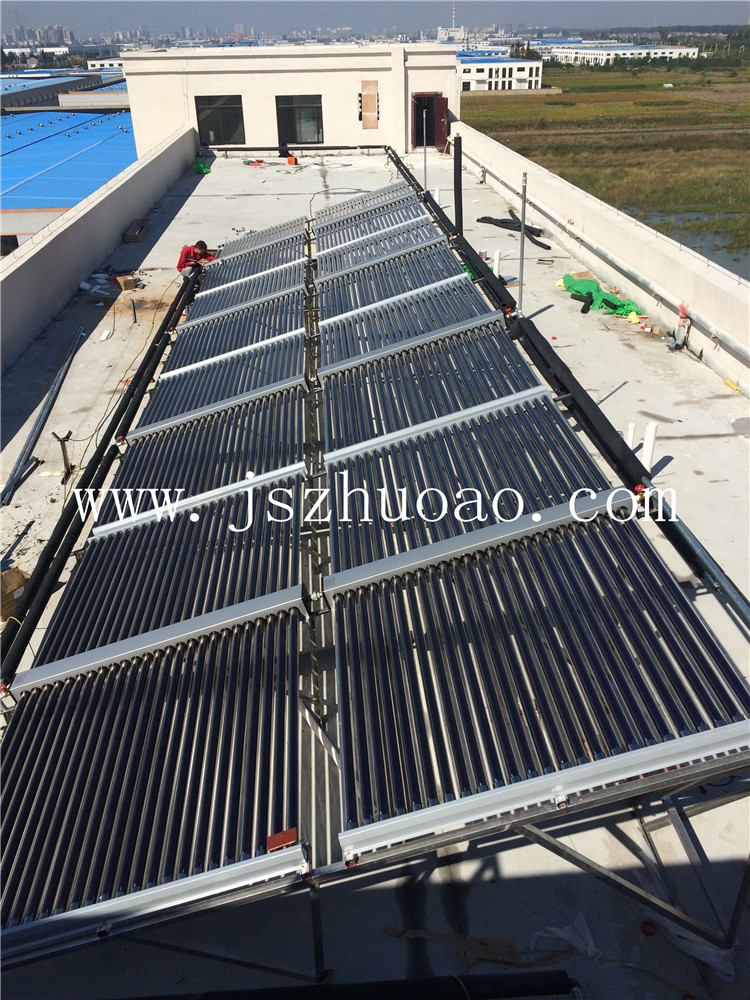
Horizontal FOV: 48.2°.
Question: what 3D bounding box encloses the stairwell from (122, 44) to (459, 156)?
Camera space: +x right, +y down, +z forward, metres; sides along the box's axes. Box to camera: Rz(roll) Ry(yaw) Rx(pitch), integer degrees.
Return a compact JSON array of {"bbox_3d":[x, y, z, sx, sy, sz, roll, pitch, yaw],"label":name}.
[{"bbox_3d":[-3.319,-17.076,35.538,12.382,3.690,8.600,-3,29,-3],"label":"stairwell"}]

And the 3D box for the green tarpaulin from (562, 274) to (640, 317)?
[{"bbox_3d":[3.940,-3.651,14.635,0.850,0.280,1.900,-3,29,-3],"label":"green tarpaulin"}]

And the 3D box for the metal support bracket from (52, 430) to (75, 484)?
[{"bbox_3d":[-3.297,-0.486,8.922,0.210,0.490,0.340,-3,29,-3],"label":"metal support bracket"}]

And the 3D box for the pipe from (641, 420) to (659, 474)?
[{"bbox_3d":[2.800,-0.482,8.572,0.110,0.650,0.110,-3,29,-3],"label":"pipe"}]

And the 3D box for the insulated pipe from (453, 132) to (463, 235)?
[{"bbox_3d":[1.198,-4.477,11.998,0.105,1.450,0.105,-3,29,-3],"label":"insulated pipe"}]

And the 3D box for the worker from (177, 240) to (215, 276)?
[{"bbox_3d":[-3.372,-4.473,15.751,0.650,0.840,0.530,10,31,19],"label":"worker"}]

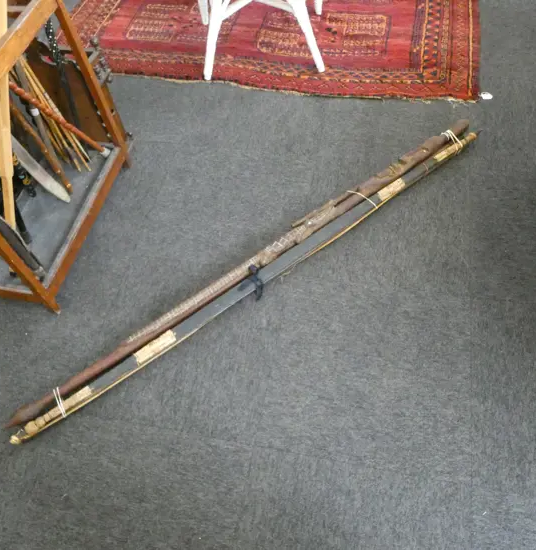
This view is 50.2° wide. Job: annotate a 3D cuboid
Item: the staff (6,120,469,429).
[{"bbox_3d":[0.010,-0.070,1.678,1.680,0.050,0.056,-34,58,-18],"label":"staff"}]

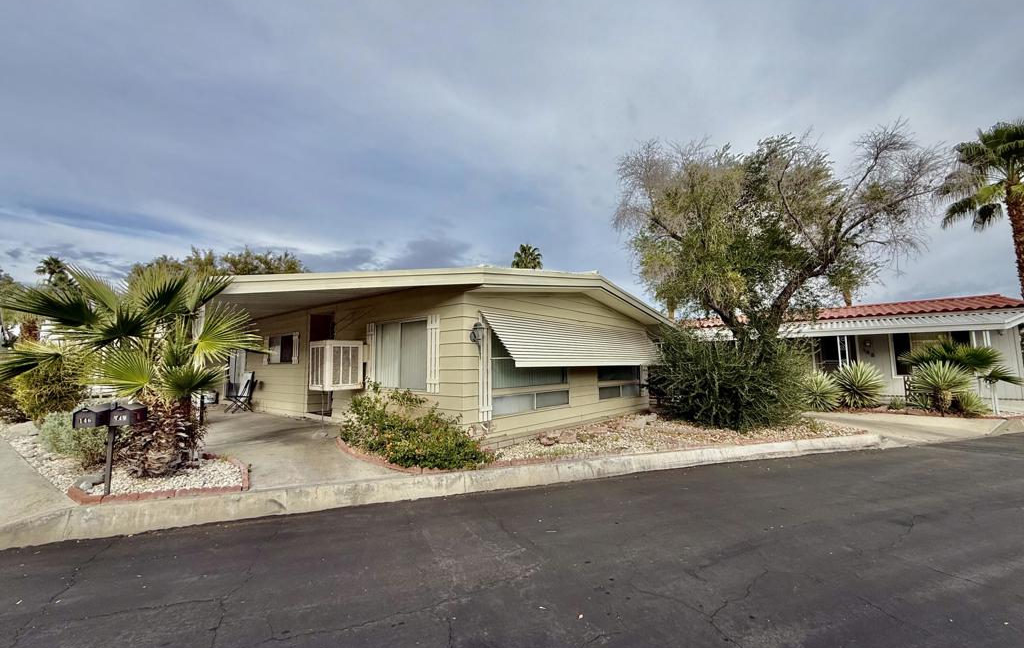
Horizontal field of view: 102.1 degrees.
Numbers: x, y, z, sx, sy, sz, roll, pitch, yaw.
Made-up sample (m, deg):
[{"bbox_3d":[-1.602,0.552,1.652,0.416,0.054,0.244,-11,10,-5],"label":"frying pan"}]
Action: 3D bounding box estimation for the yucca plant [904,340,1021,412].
[{"bbox_3d":[12.342,1.461,11.632,1.826,2.095,2.282,5,-7,-43],"label":"yucca plant"}]

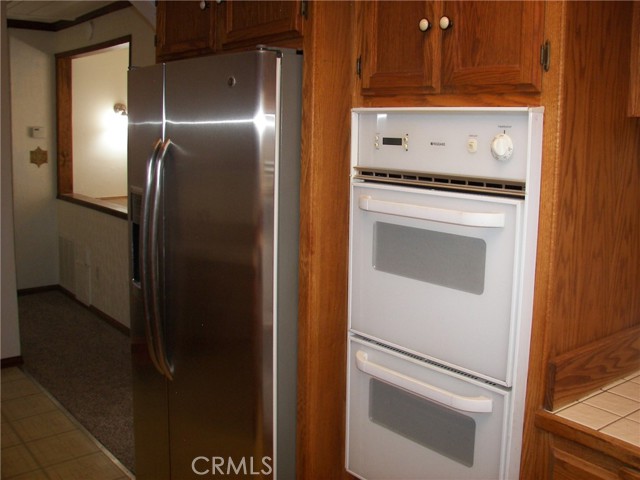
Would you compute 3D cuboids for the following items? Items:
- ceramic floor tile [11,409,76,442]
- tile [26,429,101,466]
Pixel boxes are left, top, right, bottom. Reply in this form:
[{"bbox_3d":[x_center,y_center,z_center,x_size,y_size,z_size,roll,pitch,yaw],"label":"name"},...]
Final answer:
[{"bbox_3d":[-1.450,0.976,3.499,0.285,0.010,0.298,-6,11,-39],"label":"ceramic floor tile"},{"bbox_3d":[-1.262,1.018,3.260,0.285,0.010,0.298,-6,11,-39],"label":"tile"}]

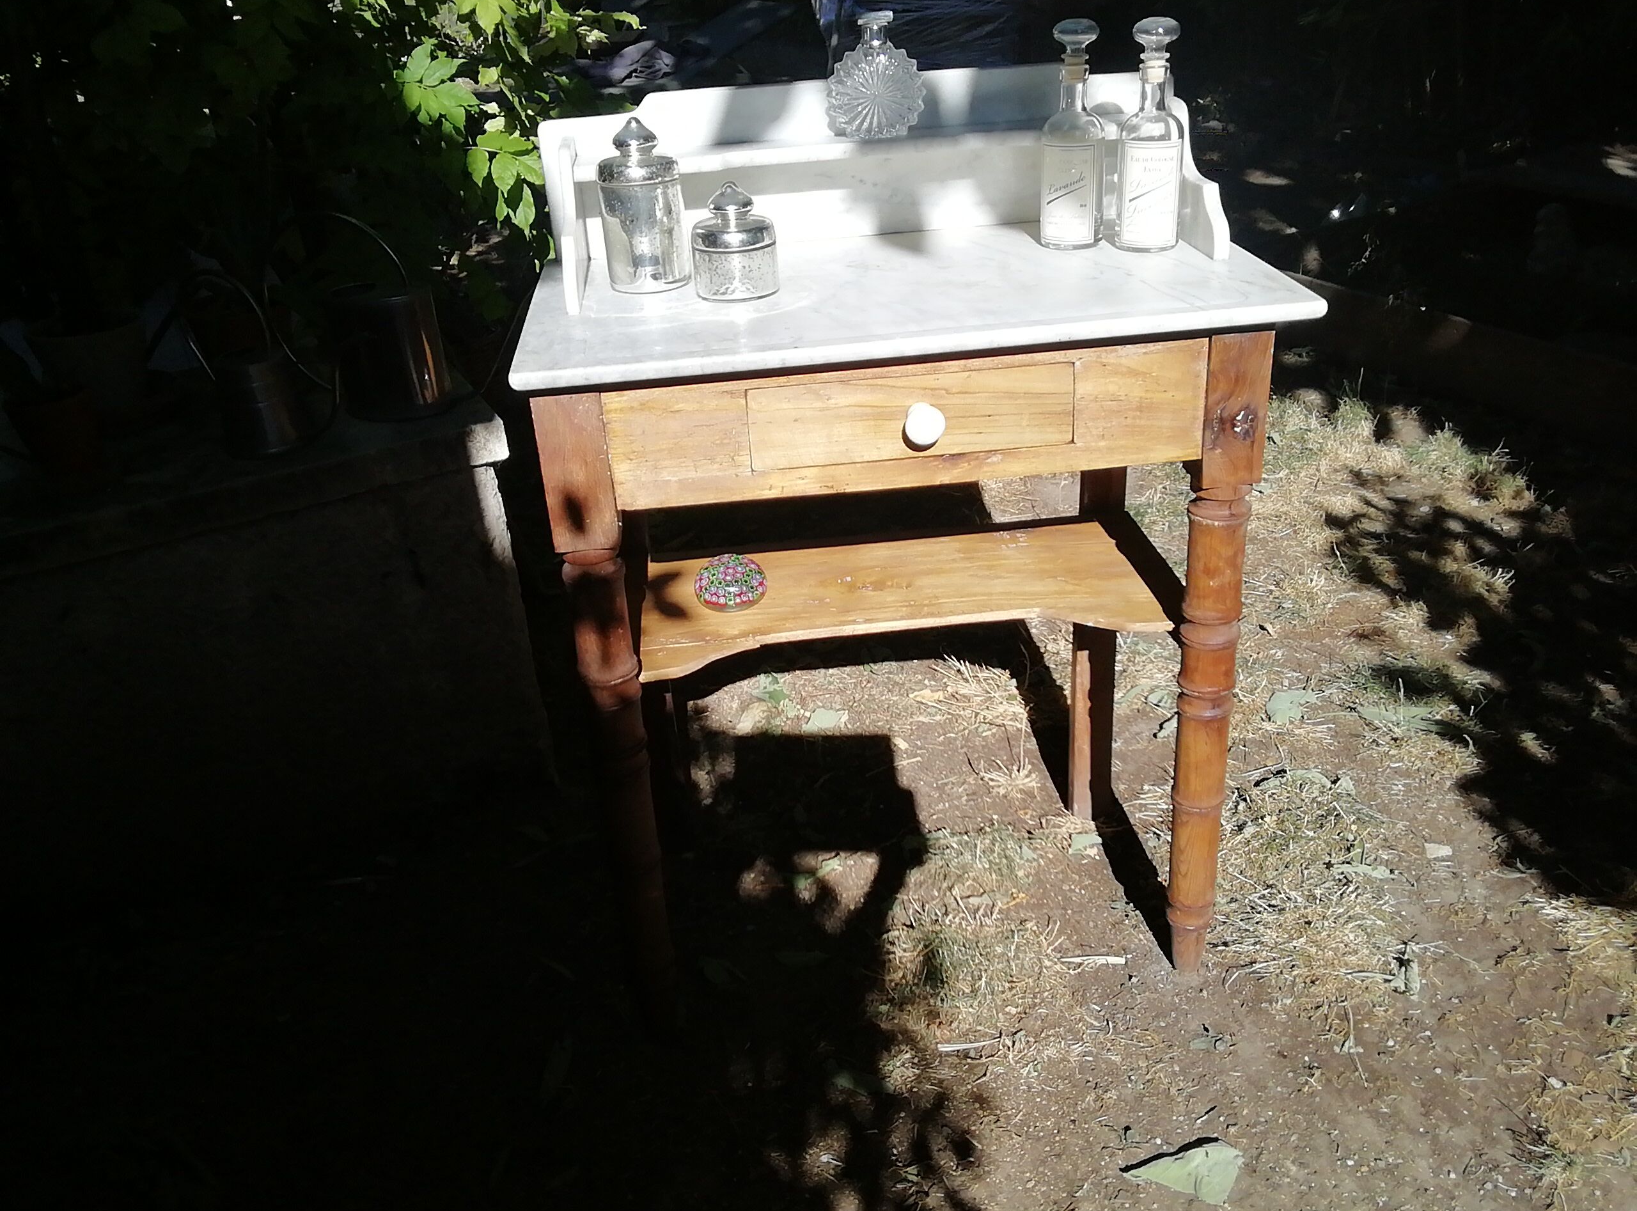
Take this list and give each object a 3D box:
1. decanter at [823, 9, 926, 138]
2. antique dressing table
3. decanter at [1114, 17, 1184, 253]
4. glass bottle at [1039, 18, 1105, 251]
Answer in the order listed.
[{"bbox_3d":[0.058,-0.546,1.366,0.098,0.120,0.042,-6,28,-3],"label":"decanter"},{"bbox_3d":[0.095,-0.039,1.471,0.715,0.990,0.393,-6,28,-3],"label":"antique dressing table"},{"bbox_3d":[0.326,-0.467,1.318,0.066,0.215,0.066,2,29,10],"label":"decanter"},{"bbox_3d":[0.255,-0.478,1.345,0.066,0.216,0.066,5,30,16],"label":"glass bottle"}]

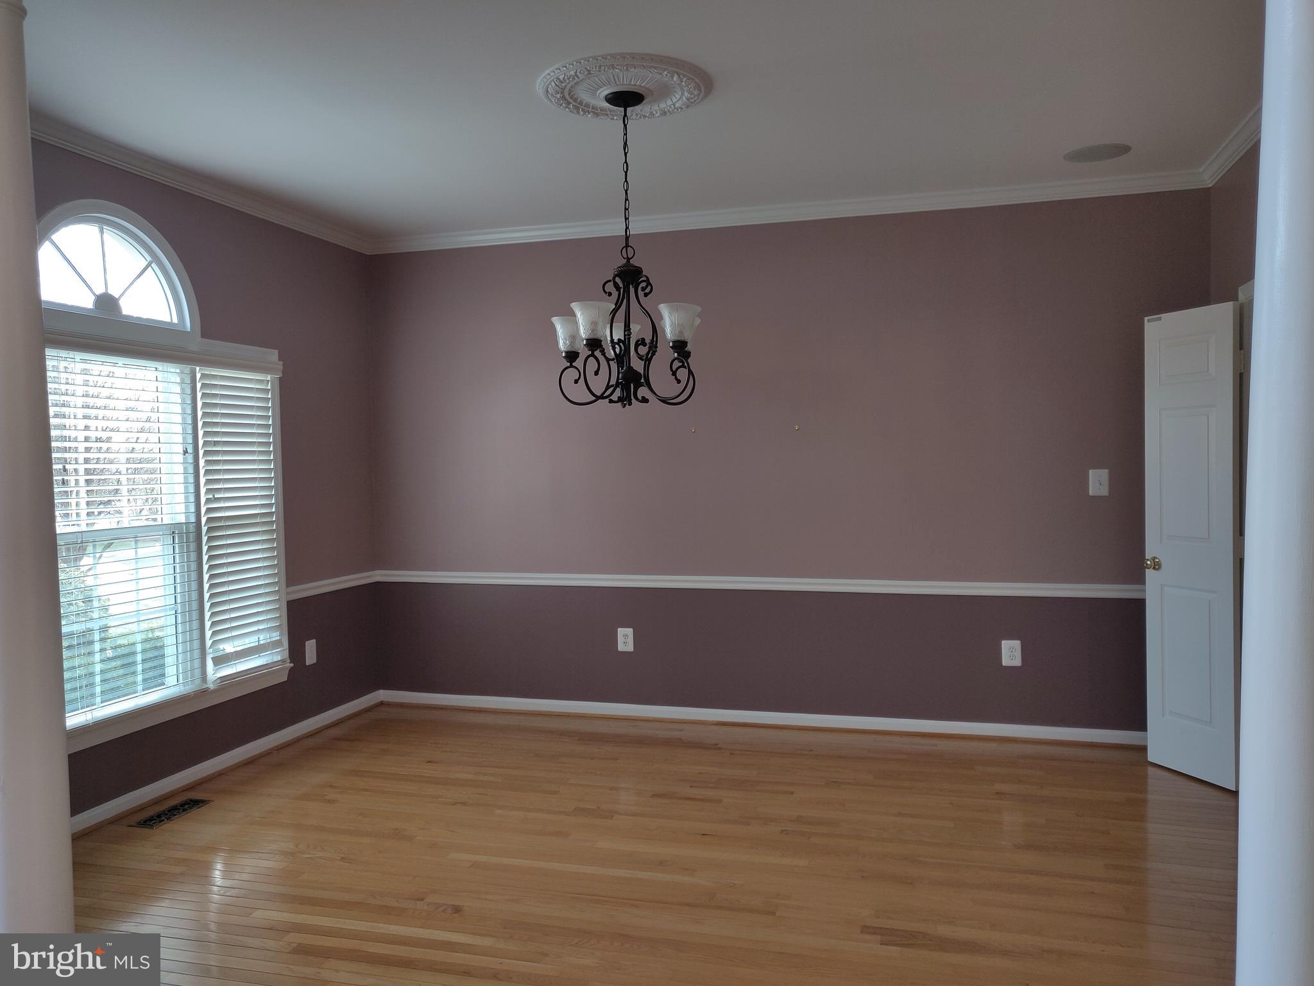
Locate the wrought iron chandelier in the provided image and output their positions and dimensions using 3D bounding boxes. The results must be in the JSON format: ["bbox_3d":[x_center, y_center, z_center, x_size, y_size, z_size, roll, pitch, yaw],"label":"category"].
[{"bbox_3d":[-0.100,-0.847,3.336,0.550,1.089,0.550,-1,2,0],"label":"wrought iron chandelier"}]

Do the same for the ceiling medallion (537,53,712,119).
[{"bbox_3d":[-0.110,-1.391,3.318,0.601,0.040,0.601,-1,2,0],"label":"ceiling medallion"}]

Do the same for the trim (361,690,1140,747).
[{"bbox_3d":[0.443,1.214,5.095,4.359,0.090,0.024,0,2,16],"label":"trim"}]

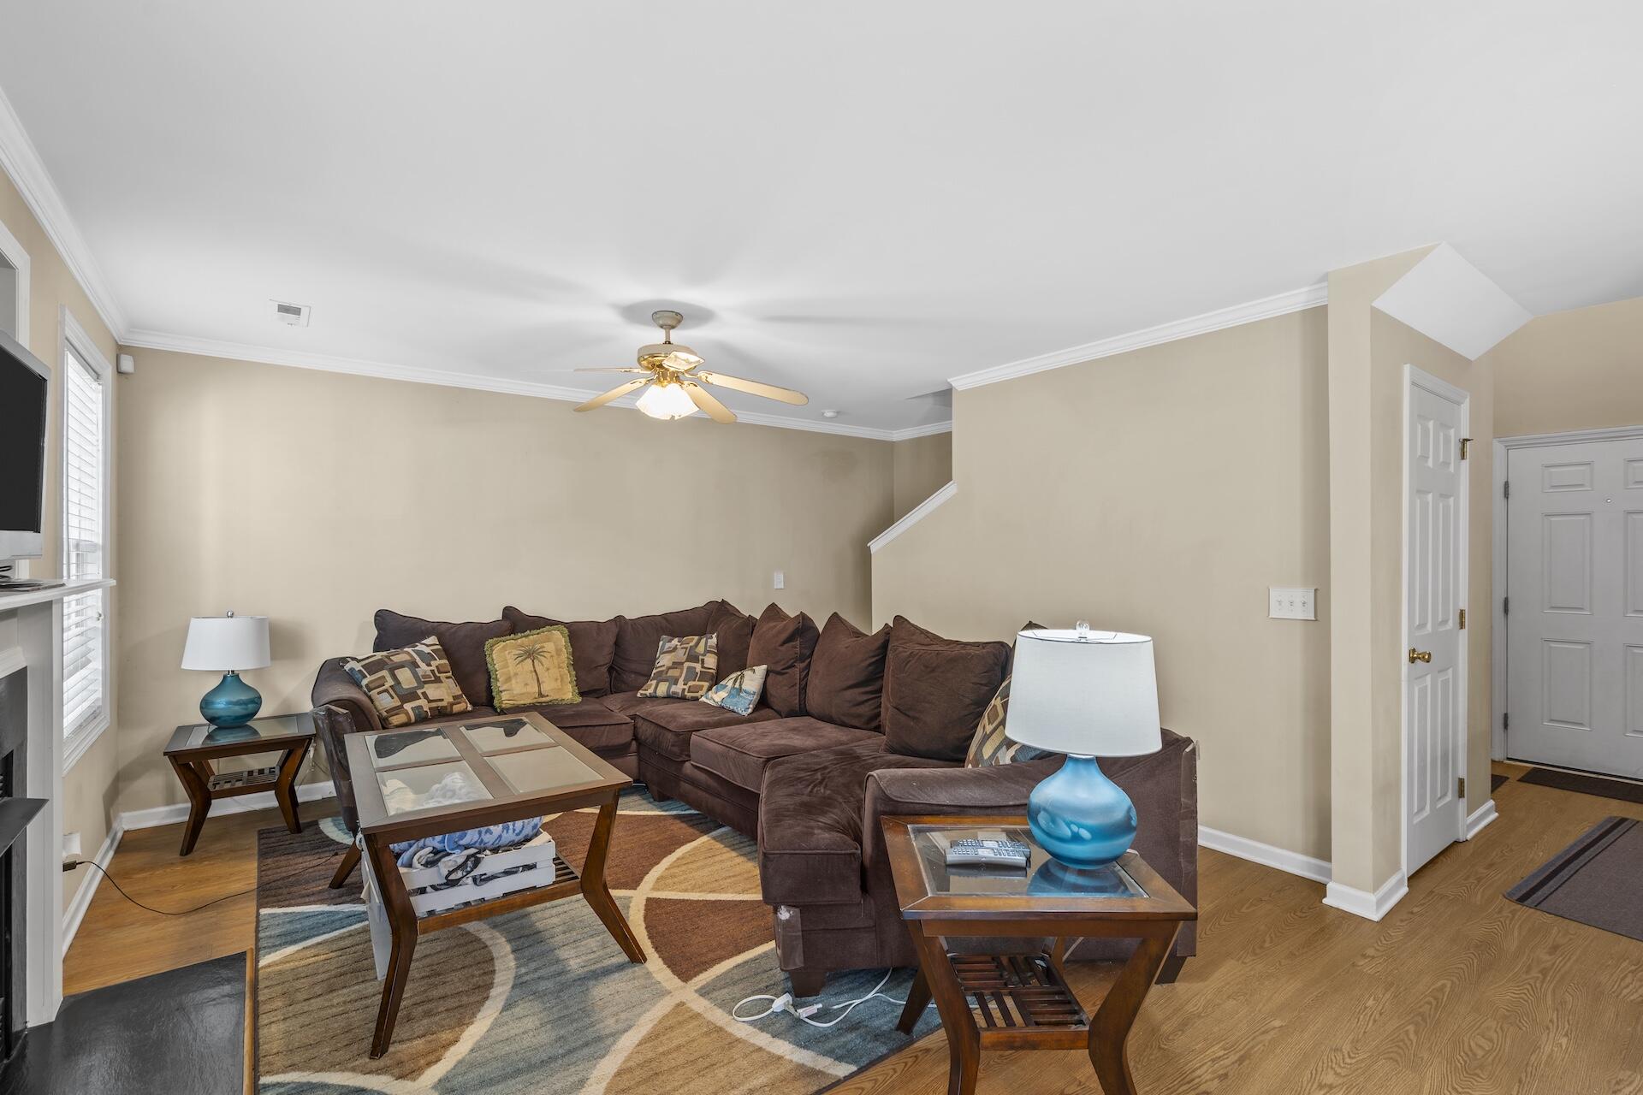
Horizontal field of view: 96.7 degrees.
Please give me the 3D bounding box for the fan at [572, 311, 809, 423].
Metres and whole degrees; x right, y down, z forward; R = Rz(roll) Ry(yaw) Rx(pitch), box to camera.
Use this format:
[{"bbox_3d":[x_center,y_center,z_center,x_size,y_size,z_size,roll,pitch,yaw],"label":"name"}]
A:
[{"bbox_3d":[-0.709,-0.818,3.286,1.200,0.490,1.200,0,0,-37],"label":"fan"}]

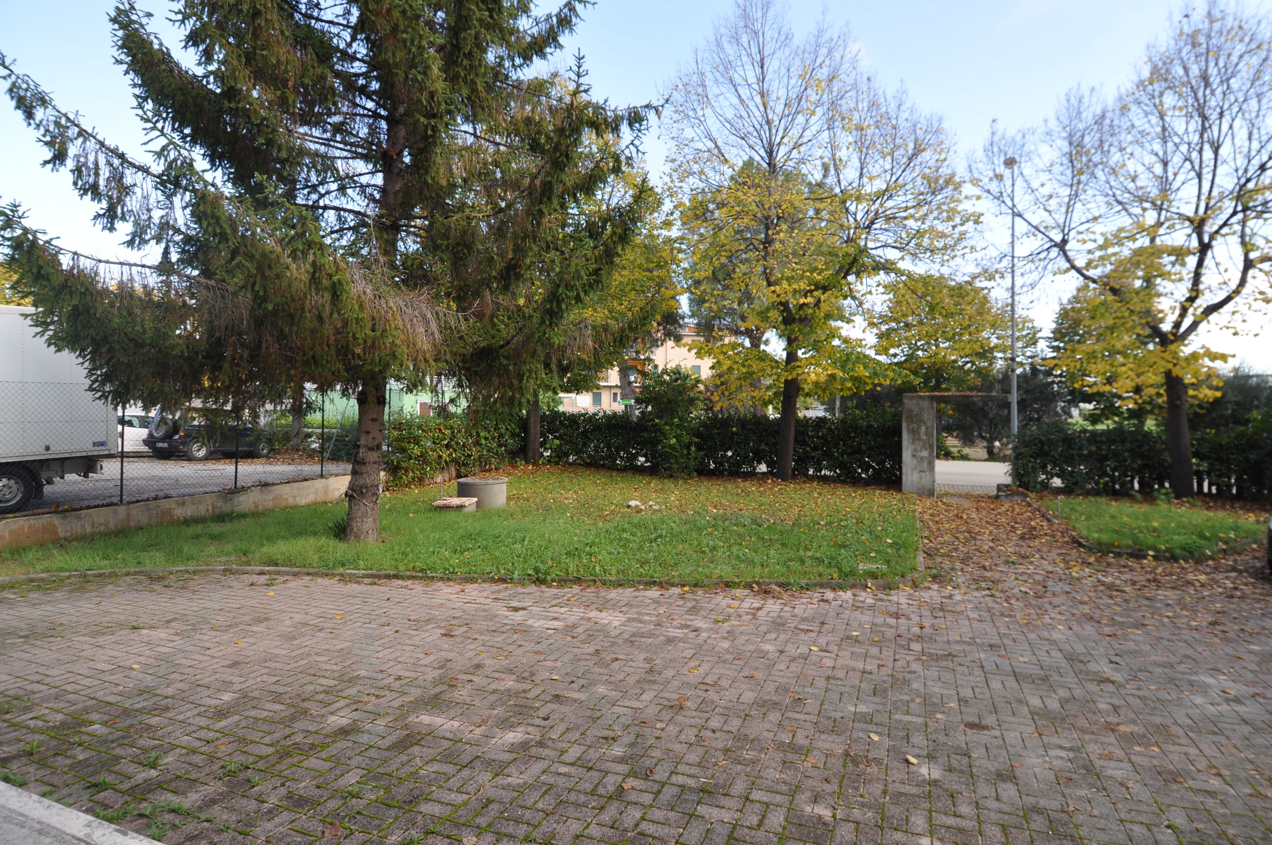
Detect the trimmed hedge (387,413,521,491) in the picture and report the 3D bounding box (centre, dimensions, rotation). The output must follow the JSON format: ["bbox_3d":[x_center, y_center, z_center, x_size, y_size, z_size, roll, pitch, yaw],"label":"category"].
[{"bbox_3d":[-4.770,0.711,18.276,0.800,1.950,6.049,0,-1,25],"label":"trimmed hedge"}]

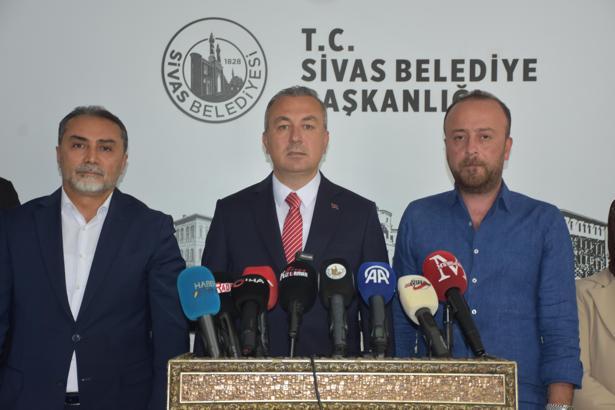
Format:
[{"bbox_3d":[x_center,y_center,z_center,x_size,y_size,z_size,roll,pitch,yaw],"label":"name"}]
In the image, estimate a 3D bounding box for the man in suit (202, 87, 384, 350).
[{"bbox_3d":[-0.036,0.540,3.200,0.530,1.750,0.310,0,1,2],"label":"man in suit"}]

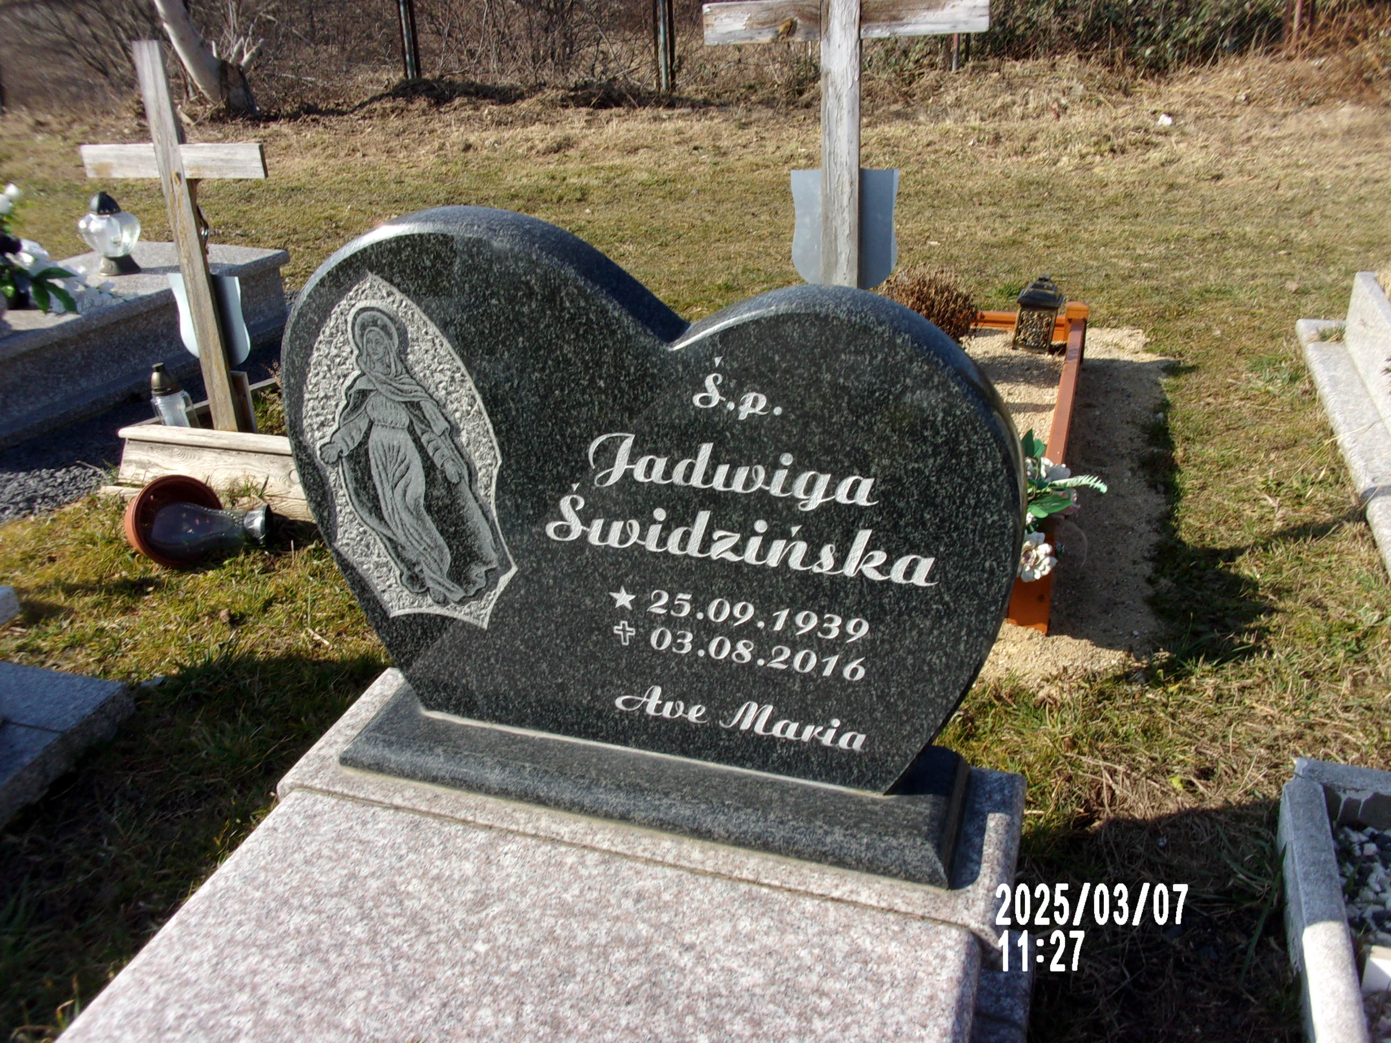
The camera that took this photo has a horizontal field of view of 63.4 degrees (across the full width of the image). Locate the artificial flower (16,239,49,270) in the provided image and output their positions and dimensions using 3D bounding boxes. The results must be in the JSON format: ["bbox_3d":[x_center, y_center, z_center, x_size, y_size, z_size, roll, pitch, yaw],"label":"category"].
[{"bbox_3d":[-2.170,-0.873,3.680,0.110,0.100,0.090,-16,29,-27],"label":"artificial flower"}]

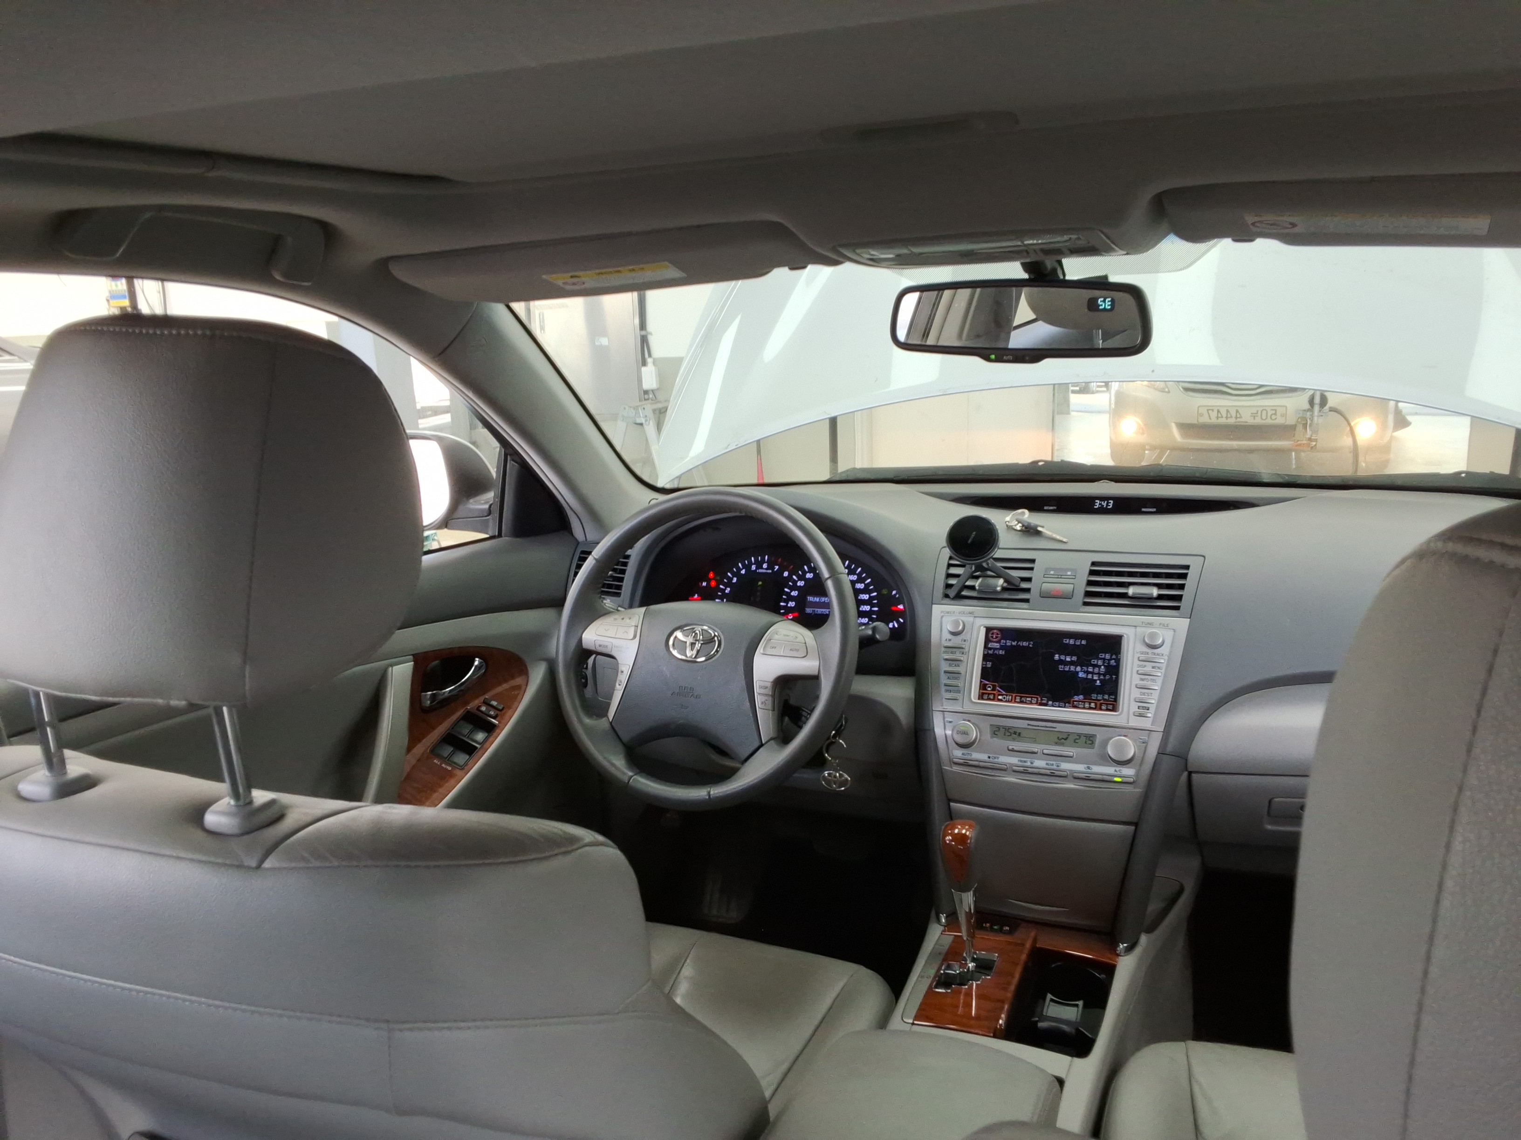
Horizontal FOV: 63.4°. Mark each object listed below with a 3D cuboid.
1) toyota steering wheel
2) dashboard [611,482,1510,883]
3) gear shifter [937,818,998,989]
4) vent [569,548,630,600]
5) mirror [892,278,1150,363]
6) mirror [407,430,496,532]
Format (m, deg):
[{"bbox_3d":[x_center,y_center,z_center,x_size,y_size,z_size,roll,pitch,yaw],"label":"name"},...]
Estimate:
[{"bbox_3d":[-0.057,0.092,1.456,0.380,0.380,0.105,3,-10,21],"label":"toyota steering wheel"},{"bbox_3d":[0.404,0.103,1.595,1.410,0.400,0.480,3,13,21],"label":"dashboard"},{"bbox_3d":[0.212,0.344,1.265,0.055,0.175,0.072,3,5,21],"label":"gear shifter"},{"bbox_3d":[-0.217,0.006,1.699,0.092,0.080,0.040,3,-7,21],"label":"vent"},{"bbox_3d":[0.243,-0.230,1.129,0.250,0.072,0.042,7,20,35],"label":"mirror"},{"bbox_3d":[-0.500,-0.127,1.782,0.230,0.152,0.130,1,13,14],"label":"mirror"}]

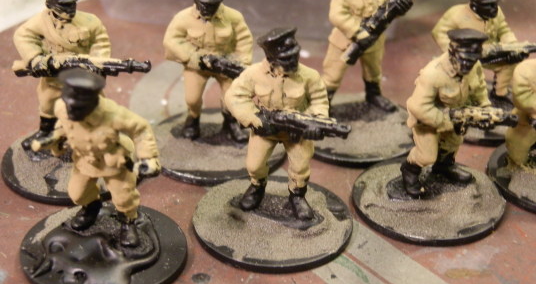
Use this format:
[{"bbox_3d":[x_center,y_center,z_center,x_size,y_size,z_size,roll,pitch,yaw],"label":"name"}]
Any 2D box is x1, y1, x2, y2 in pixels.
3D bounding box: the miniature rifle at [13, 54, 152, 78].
[{"bbox_3d":[-0.032,-0.013,0.161,0.024,0.004,0.003,3,30,7],"label":"miniature rifle"}]

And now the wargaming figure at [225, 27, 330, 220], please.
[{"bbox_3d":[0.002,-0.002,0.143,0.017,0.031,0.013,-4,31,-10],"label":"wargaming figure"}]

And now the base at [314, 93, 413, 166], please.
[{"bbox_3d":[0.016,-0.003,0.177,0.025,0.002,0.025,2,30,0],"label":"base"}]

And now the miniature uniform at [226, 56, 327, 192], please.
[{"bbox_3d":[0.001,-0.001,0.144,0.017,0.023,0.013,-4,31,-10],"label":"miniature uniform"}]

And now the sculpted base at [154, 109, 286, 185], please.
[{"bbox_3d":[-0.009,0.000,0.171,0.025,0.002,0.025,1,30,0],"label":"sculpted base"}]

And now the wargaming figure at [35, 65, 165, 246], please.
[{"bbox_3d":[-0.025,0.002,0.138,0.019,0.028,0.014,3,30,3],"label":"wargaming figure"}]

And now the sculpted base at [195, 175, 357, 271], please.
[{"bbox_3d":[0.001,0.012,0.151,0.025,0.002,0.025,1,30,-1],"label":"sculpted base"}]

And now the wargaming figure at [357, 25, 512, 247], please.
[{"bbox_3d":[0.027,-0.003,0.150,0.025,0.031,0.025,-22,38,-35],"label":"wargaming figure"}]

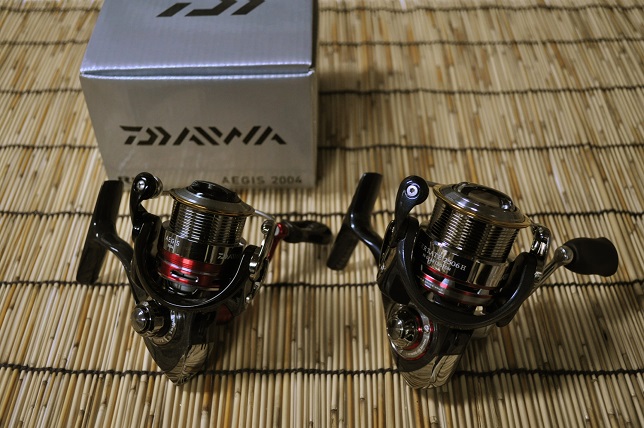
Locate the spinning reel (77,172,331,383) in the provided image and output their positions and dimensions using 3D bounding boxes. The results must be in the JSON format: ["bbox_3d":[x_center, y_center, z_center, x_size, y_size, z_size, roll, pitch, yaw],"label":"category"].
[{"bbox_3d":[-0.065,0.027,0.412,0.106,0.106,0.124,24,15,29],"label":"spinning reel"}]

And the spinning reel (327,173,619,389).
[{"bbox_3d":[0.079,0.028,0.405,0.138,0.111,0.114,0,28,-43],"label":"spinning reel"}]

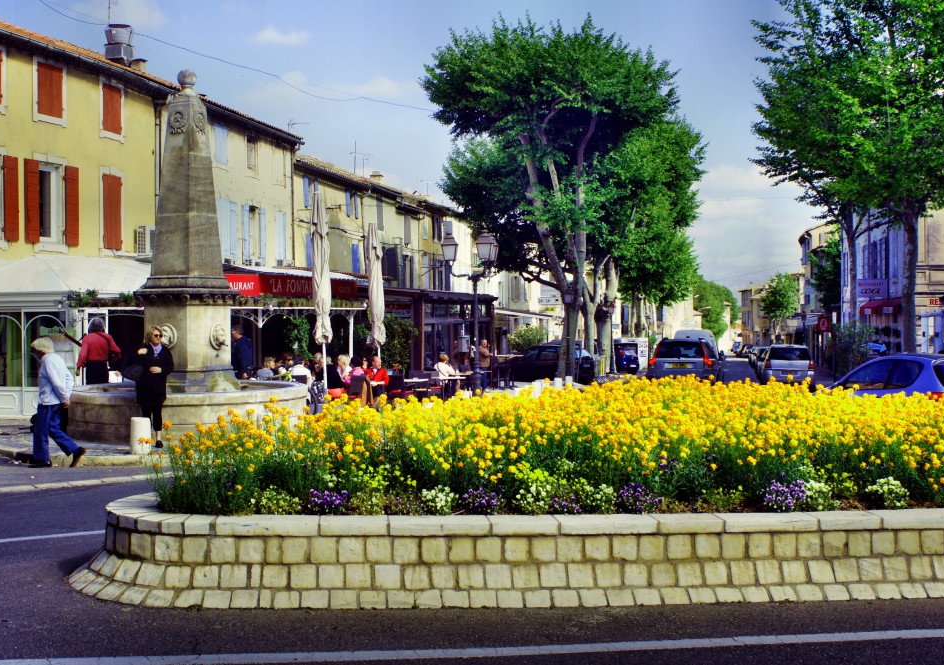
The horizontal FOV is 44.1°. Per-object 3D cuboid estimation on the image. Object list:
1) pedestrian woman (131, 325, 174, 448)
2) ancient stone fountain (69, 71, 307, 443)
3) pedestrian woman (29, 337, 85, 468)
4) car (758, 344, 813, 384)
[{"bbox_3d":[-4.310,0.730,15.750,0.580,1.660,0.400,0,0,-23],"label":"pedestrian woman"},{"bbox_3d":[-4.310,-1.240,17.750,3.570,5.500,3.570,0,1,34],"label":"ancient stone fountain"},{"bbox_3d":[-5.200,0.880,14.600,0.720,1.640,0.520,0,0,0],"label":"pedestrian woman"},{"bbox_3d":[11.990,1.350,44.300,1.780,1.670,4.400,0,-1,12],"label":"car"}]

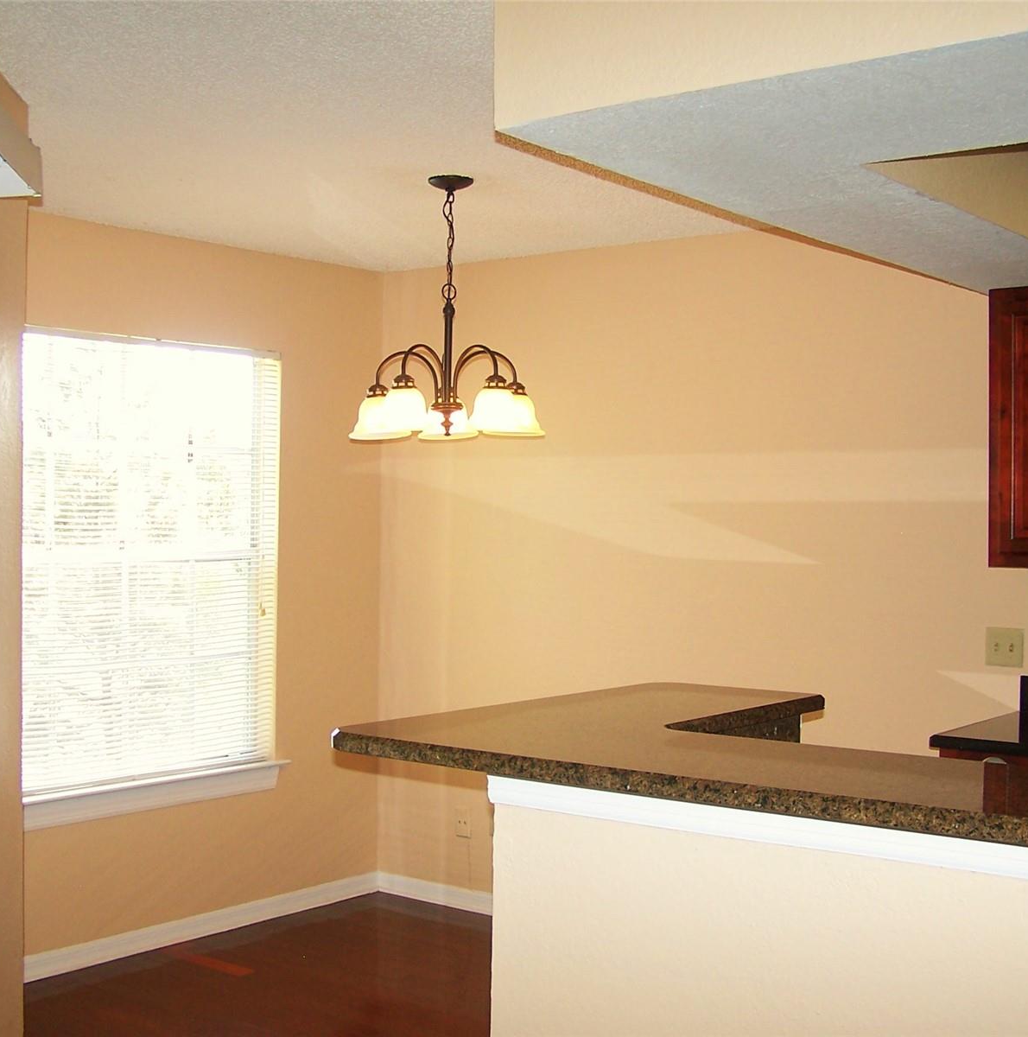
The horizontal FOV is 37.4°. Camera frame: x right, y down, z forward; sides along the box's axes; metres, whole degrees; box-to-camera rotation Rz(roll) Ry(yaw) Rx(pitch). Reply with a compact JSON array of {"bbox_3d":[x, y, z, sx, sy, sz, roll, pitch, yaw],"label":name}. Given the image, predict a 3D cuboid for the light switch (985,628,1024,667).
[{"bbox_3d":[1.439,0.379,4.456,0.115,0.115,0.014,0,0,38],"label":"light switch"}]

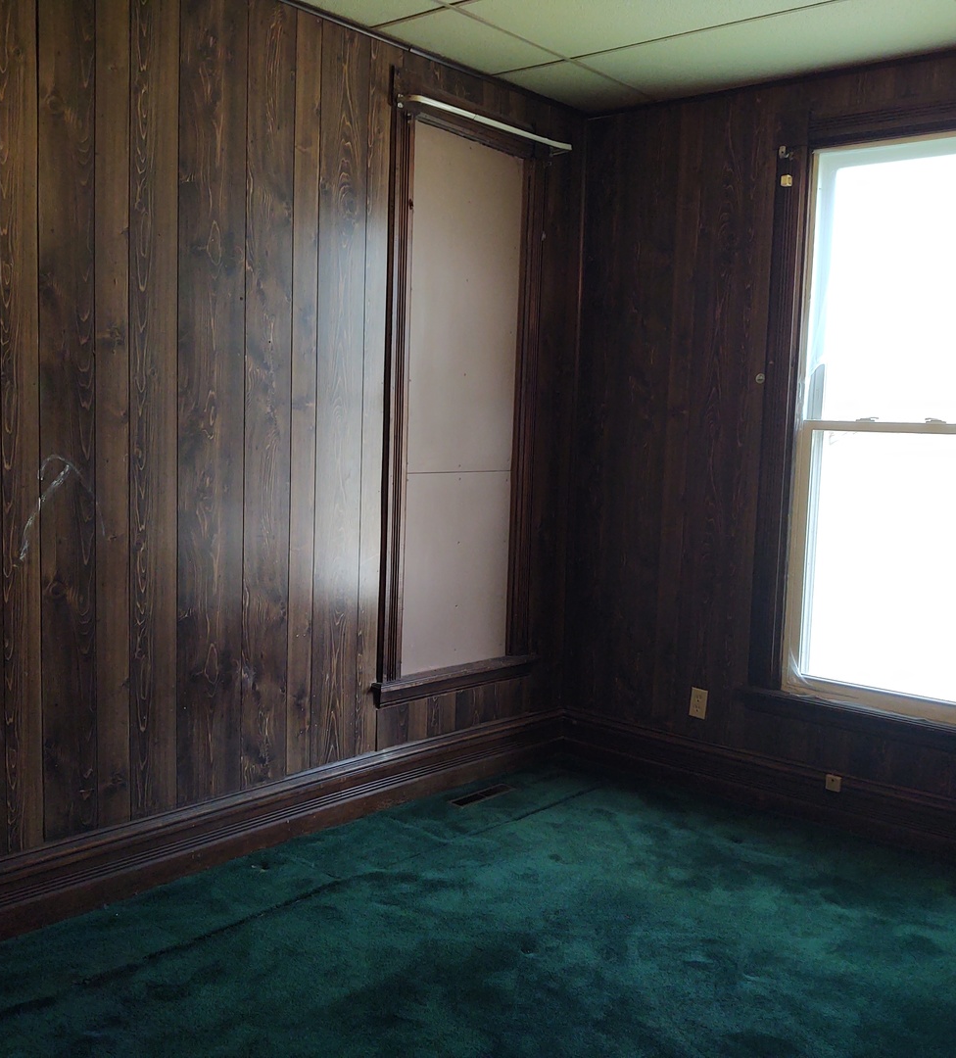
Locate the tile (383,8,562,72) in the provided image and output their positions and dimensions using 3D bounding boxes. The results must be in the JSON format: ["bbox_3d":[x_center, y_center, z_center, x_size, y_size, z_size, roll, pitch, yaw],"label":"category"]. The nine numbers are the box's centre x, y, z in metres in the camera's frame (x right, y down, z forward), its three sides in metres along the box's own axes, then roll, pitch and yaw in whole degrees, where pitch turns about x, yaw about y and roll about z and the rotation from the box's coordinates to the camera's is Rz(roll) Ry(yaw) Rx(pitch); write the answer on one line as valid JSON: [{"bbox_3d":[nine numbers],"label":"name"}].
[{"bbox_3d":[-0.020,-1.633,3.692,0.329,0.018,0.597,7,7,41],"label":"tile"}]

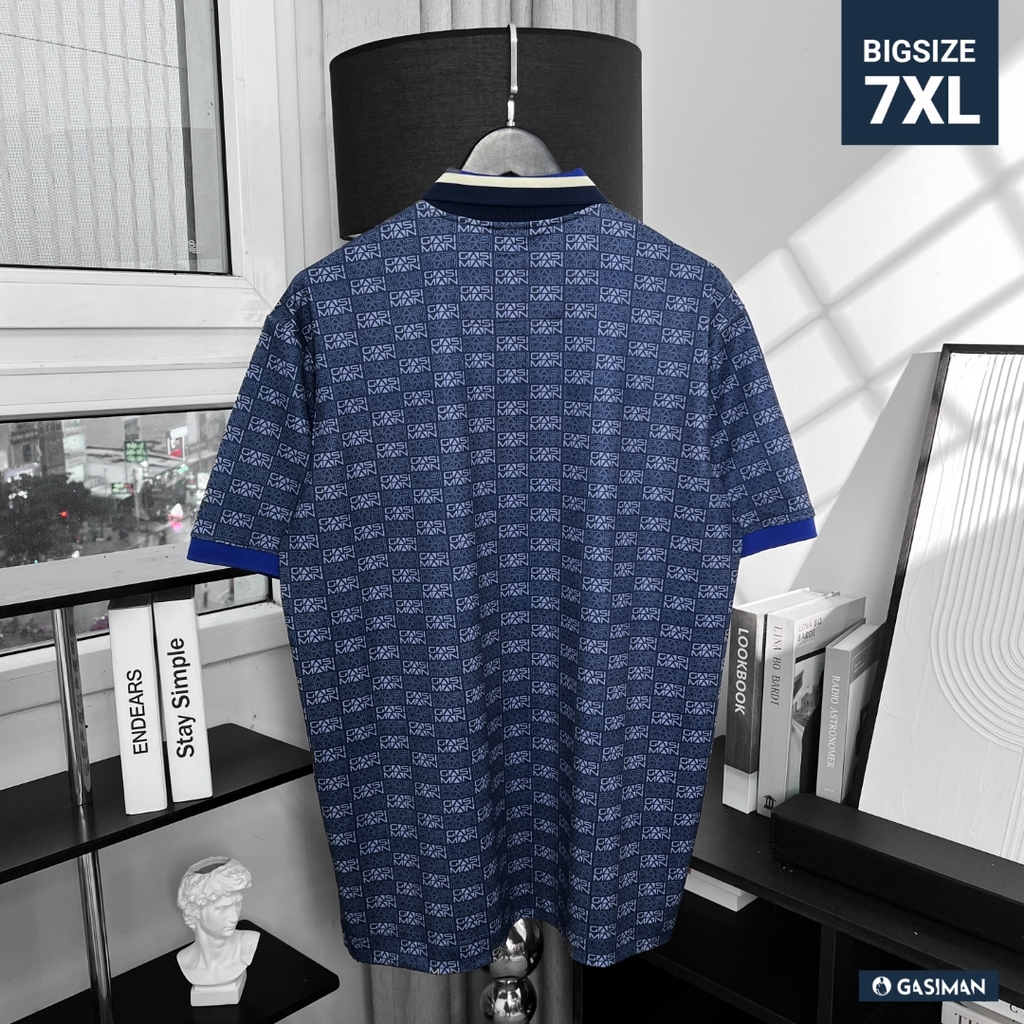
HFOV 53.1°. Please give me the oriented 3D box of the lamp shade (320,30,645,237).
[{"bbox_3d":[-0.027,-0.429,1.218,0.363,0.190,0.363,-2,12,0],"label":"lamp shade"}]

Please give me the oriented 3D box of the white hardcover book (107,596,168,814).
[{"bbox_3d":[-0.474,0.224,1.323,0.048,0.259,0.180,-3,11,-15],"label":"white hardcover book"}]

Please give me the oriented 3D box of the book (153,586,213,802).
[{"bbox_3d":[-0.426,0.218,1.353,0.047,0.259,0.180,-3,11,-15],"label":"book"}]

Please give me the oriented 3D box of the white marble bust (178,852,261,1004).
[{"bbox_3d":[-0.404,0.571,1.422,0.113,0.200,0.100,-2,11,-10],"label":"white marble bust"}]

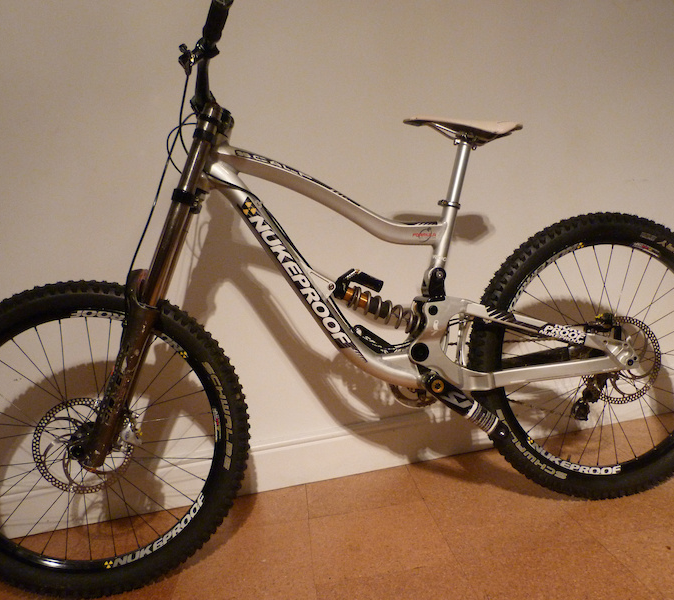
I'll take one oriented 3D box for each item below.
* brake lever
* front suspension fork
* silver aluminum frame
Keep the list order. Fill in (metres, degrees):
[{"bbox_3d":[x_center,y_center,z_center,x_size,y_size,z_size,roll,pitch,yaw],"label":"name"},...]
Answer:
[{"bbox_3d":[-0.255,-0.437,1.018,0.076,0.050,0.120,-8,2,-6],"label":"brake lever"},{"bbox_3d":[-0.396,-0.042,1.263,0.125,0.800,0.205,17,-1,-9],"label":"front suspension fork"},{"bbox_3d":[0.183,-0.094,1.327,0.920,0.645,0.180,-8,2,-6],"label":"silver aluminum frame"}]

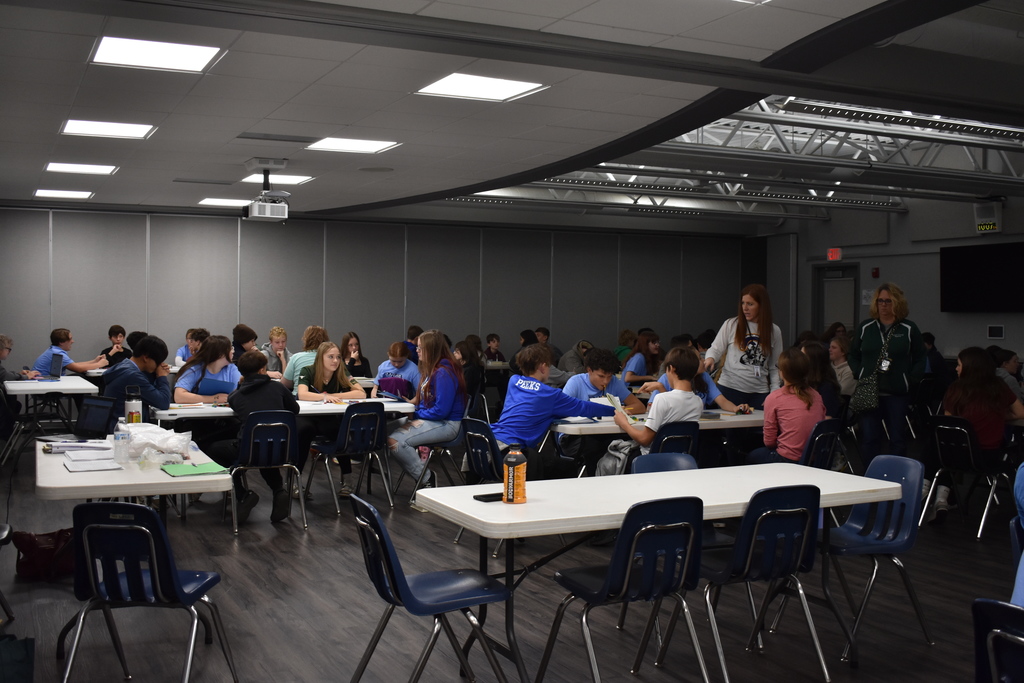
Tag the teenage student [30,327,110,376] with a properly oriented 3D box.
[{"bbox_3d":[-4.897,0.479,11.700,0.860,1.200,0.480,-1,2,-18],"label":"teenage student"}]

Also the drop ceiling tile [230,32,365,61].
[{"bbox_3d":[-1.005,-1.456,5.110,0.605,0.020,0.605,-1,2,-26],"label":"drop ceiling tile"}]

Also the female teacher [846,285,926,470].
[{"bbox_3d":[2.765,0.393,7.750,0.540,1.630,0.360,1,2,25],"label":"female teacher"}]

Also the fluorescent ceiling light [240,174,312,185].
[{"bbox_3d":[-2.335,-1.645,10.587,0.610,0.060,0.610,-1,2,-26],"label":"fluorescent ceiling light"}]

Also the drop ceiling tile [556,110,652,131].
[{"bbox_3d":[0.641,-1.530,7.276,0.605,0.020,0.605,-1,2,-26],"label":"drop ceiling tile"}]

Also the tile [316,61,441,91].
[{"bbox_3d":[-0.725,-1.482,5.916,0.605,0.020,0.605,-1,2,-26],"label":"tile"}]

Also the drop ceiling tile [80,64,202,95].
[{"bbox_3d":[-2.061,-1.461,5.839,0.610,0.020,0.610,-1,2,-27],"label":"drop ceiling tile"}]

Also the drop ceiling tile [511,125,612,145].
[{"bbox_3d":[0.371,-1.547,7.840,0.610,0.020,0.610,-1,2,-26],"label":"drop ceiling tile"}]

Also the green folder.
[{"bbox_3d":[-1.433,0.574,4.758,0.240,0.015,0.295,-1,2,-29],"label":"green folder"}]

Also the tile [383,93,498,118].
[{"bbox_3d":[-0.451,-1.510,6.733,0.605,0.020,0.605,-1,2,-26],"label":"tile"}]

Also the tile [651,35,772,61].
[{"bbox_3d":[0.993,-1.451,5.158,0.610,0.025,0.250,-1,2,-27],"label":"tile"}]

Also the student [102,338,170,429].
[{"bbox_3d":[-2.558,0.571,7.306,0.630,1.250,0.500,-1,2,-29],"label":"student"}]

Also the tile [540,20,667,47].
[{"bbox_3d":[0.447,-1.447,4.923,0.605,0.020,0.210,-1,2,-26],"label":"tile"}]

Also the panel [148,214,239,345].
[{"bbox_3d":[-4.034,-0.278,13.378,1.140,2.600,0.080,-1,2,-26],"label":"panel"}]

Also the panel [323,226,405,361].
[{"bbox_3d":[-1.960,-0.291,13.970,1.110,2.544,0.080,0,2,-25],"label":"panel"}]

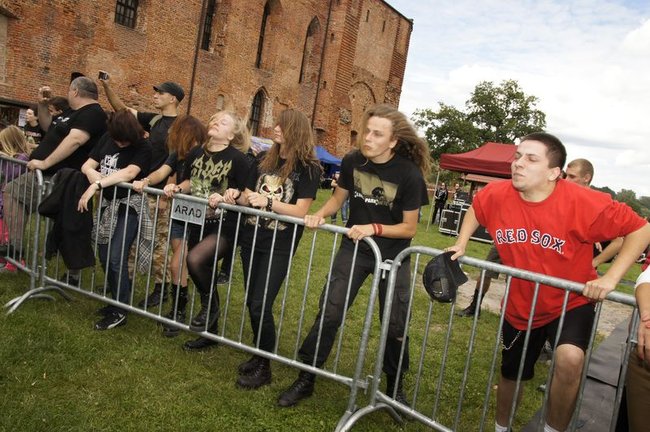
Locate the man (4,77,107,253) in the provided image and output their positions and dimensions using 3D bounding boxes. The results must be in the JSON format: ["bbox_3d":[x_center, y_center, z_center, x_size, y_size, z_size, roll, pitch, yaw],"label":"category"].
[{"bbox_3d":[-2.360,-0.333,4.020,0.920,1.800,0.680,5,6,-37],"label":"man"}]

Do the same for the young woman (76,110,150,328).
[{"bbox_3d":[-1.500,-0.002,3.280,0.560,1.530,0.600,10,5,14],"label":"young woman"}]

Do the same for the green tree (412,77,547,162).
[{"bbox_3d":[12.800,-6.064,38.000,11.500,12.000,10.500,10,5,17],"label":"green tree"}]

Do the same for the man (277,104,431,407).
[{"bbox_3d":[0.180,0.231,2.520,0.740,1.700,0.650,10,5,21],"label":"man"}]

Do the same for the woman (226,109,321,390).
[{"bbox_3d":[-0.310,0.175,2.720,0.560,1.630,0.520,11,5,22],"label":"woman"}]

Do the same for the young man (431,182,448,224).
[{"bbox_3d":[5.000,-0.515,19.600,0.550,1.780,0.400,10,5,17],"label":"young man"}]

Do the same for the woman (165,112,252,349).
[{"bbox_3d":[-0.760,0.094,3.050,0.540,1.600,0.580,11,5,24],"label":"woman"}]

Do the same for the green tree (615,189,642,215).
[{"bbox_3d":[56.500,-1.289,85.000,5.000,7.900,5.000,10,5,17],"label":"green tree"}]

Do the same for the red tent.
[{"bbox_3d":[6.200,-0.640,14.700,4.000,3.200,3.000,13,7,43],"label":"red tent"}]

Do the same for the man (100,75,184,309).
[{"bbox_3d":[-1.400,-0.168,3.680,0.720,1.820,0.580,4,6,-42],"label":"man"}]

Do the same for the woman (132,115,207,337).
[{"bbox_3d":[-1.110,0.050,3.300,0.500,1.540,0.580,11,5,29],"label":"woman"}]

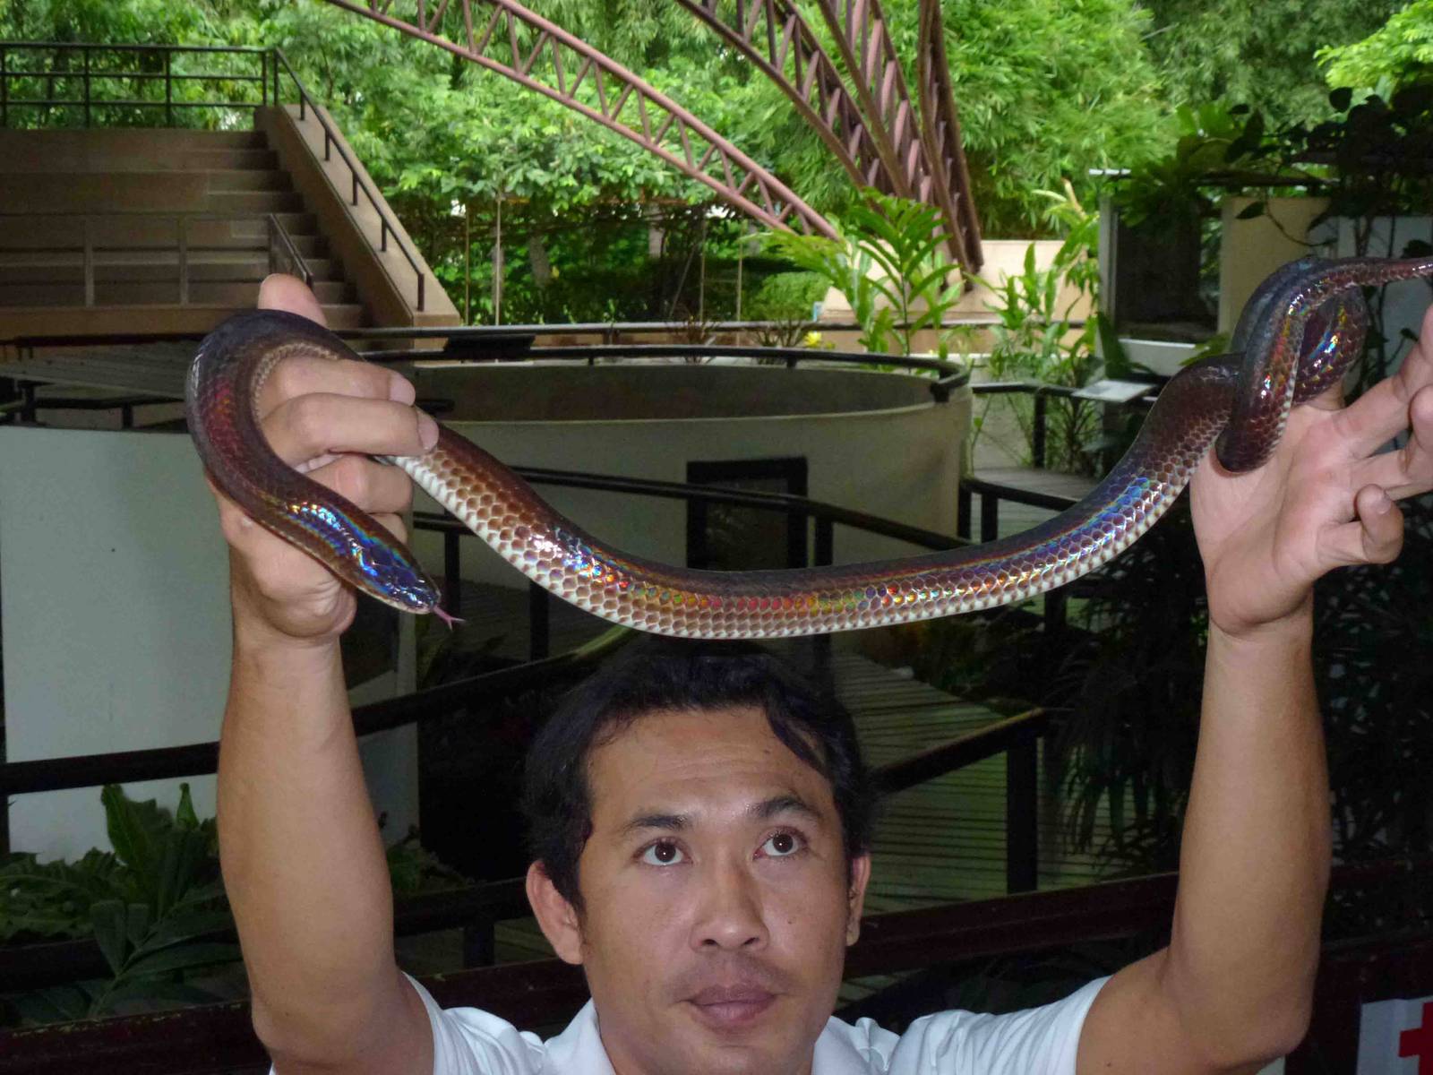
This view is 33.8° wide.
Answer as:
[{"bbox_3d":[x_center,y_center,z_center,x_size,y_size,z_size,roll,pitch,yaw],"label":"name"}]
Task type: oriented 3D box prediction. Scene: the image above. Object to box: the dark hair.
[{"bbox_3d":[-0.011,0.138,1.300,0.188,0.175,0.200,-2,-13,-10],"label":"dark hair"}]

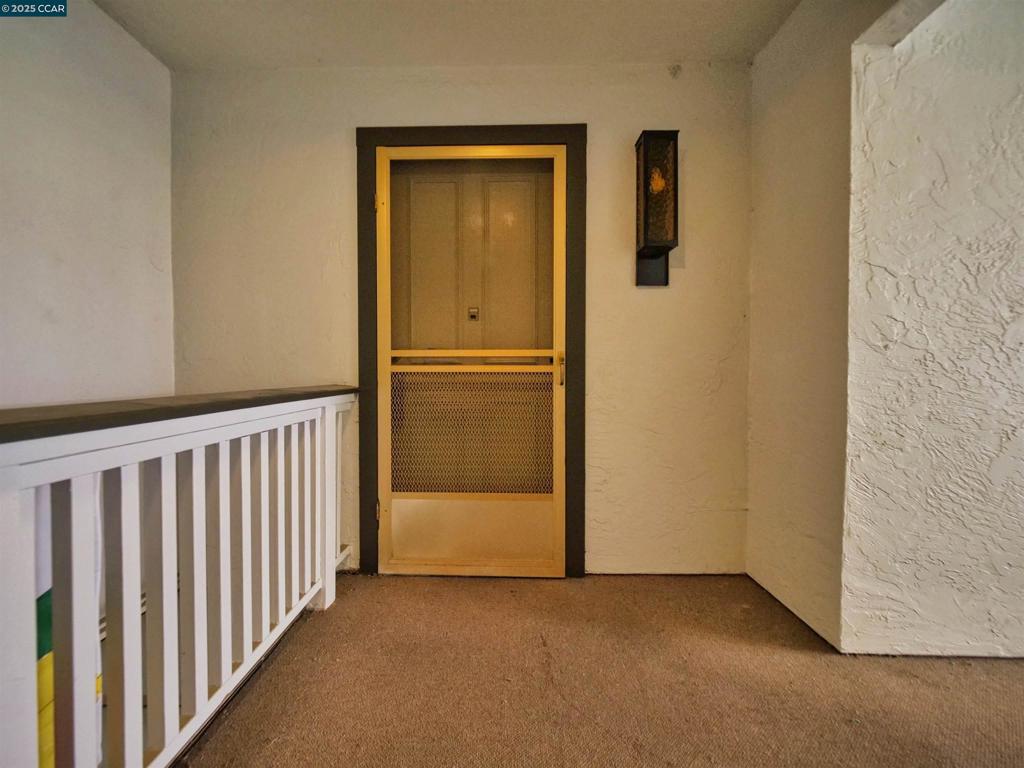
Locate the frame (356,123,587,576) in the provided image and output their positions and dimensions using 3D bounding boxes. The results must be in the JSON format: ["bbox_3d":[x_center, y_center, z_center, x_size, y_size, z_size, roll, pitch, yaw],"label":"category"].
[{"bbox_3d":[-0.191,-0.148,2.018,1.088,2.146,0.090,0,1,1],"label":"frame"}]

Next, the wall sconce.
[{"bbox_3d":[0.675,-0.803,1.929,0.159,0.668,0.116,0,1,1],"label":"wall sconce"}]

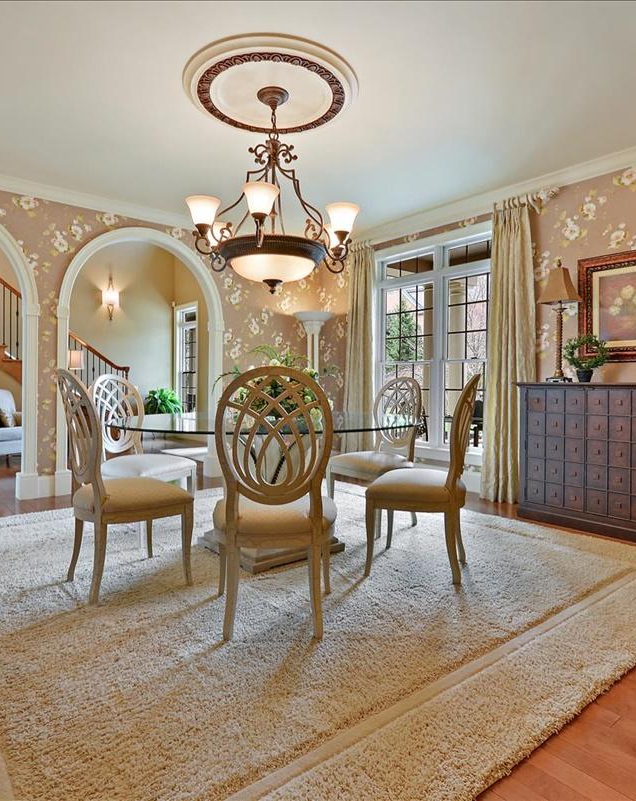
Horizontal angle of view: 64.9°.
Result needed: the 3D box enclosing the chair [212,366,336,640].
[{"bbox_3d":[-0.185,0.391,2.108,0.520,1.050,0.580,0,1,-3],"label":"chair"}]

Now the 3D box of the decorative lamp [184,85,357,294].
[{"bbox_3d":[-0.274,-1.204,2.950,0.980,1.130,0.950,1,1,0],"label":"decorative lamp"}]

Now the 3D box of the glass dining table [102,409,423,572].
[{"bbox_3d":[-0.283,0.497,3.030,1.820,0.775,1.820,0,1,0],"label":"glass dining table"}]

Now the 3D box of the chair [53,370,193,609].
[{"bbox_3d":[-0.973,0.374,2.474,0.580,1.050,0.520,-1,2,-41],"label":"chair"}]

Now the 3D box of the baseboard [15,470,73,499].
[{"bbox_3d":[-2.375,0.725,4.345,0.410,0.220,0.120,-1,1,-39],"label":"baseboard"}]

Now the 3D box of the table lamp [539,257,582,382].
[{"bbox_3d":[1.806,-0.597,3.740,0.230,0.930,0.230,-1,1,-39],"label":"table lamp"}]

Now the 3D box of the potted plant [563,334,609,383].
[{"bbox_3d":[1.927,-0.303,3.604,0.170,0.350,0.290,-1,1,-39],"label":"potted plant"}]

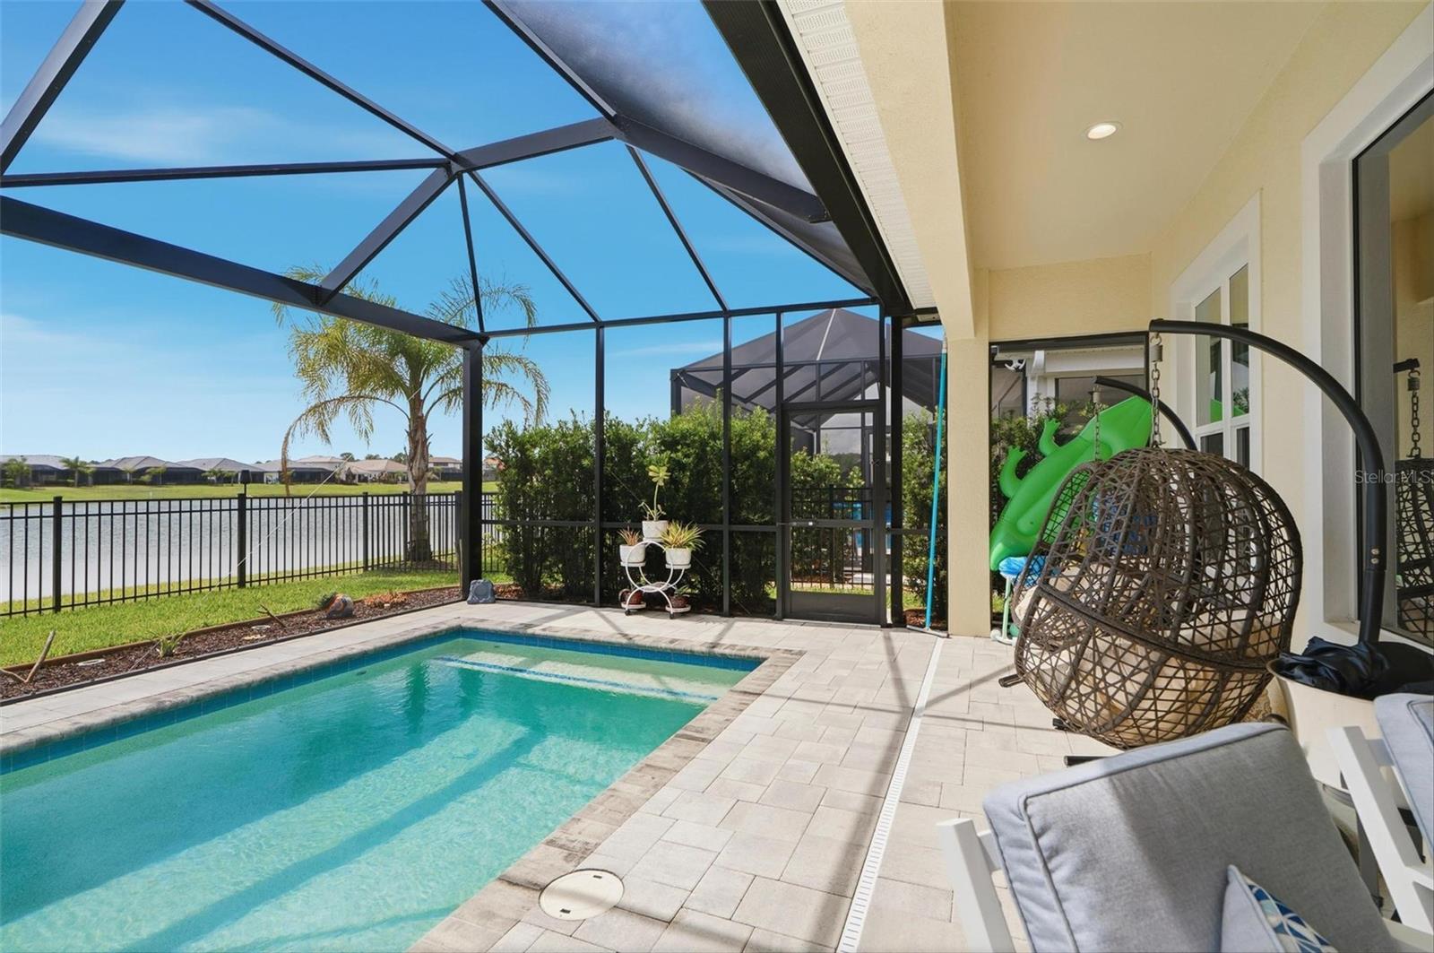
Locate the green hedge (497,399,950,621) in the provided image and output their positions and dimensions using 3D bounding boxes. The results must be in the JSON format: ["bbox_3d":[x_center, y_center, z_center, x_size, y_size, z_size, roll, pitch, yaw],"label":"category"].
[{"bbox_3d":[-0.200,0.300,8.000,5.500,2.350,1.200,0,-1,17],"label":"green hedge"}]

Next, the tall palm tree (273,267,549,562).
[{"bbox_3d":[-5.549,-1.102,11.700,4.600,5.400,4.500,0,-1,0],"label":"tall palm tree"}]

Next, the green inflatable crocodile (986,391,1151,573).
[{"bbox_3d":[2.906,0.060,5.250,0.950,1.720,0.400,40,16,15],"label":"green inflatable crocodile"}]

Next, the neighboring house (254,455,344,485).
[{"bbox_3d":[-96.370,-1.294,147.000,14.000,5.600,14.500,0,-1,23],"label":"neighboring house"}]

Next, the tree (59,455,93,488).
[{"bbox_3d":[-106.709,-0.840,106.000,4.200,5.200,4.200,0,-1,0],"label":"tree"}]

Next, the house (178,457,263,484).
[{"bbox_3d":[-104.474,-1.179,134.000,14.000,5.600,13.500,0,-1,23],"label":"house"}]

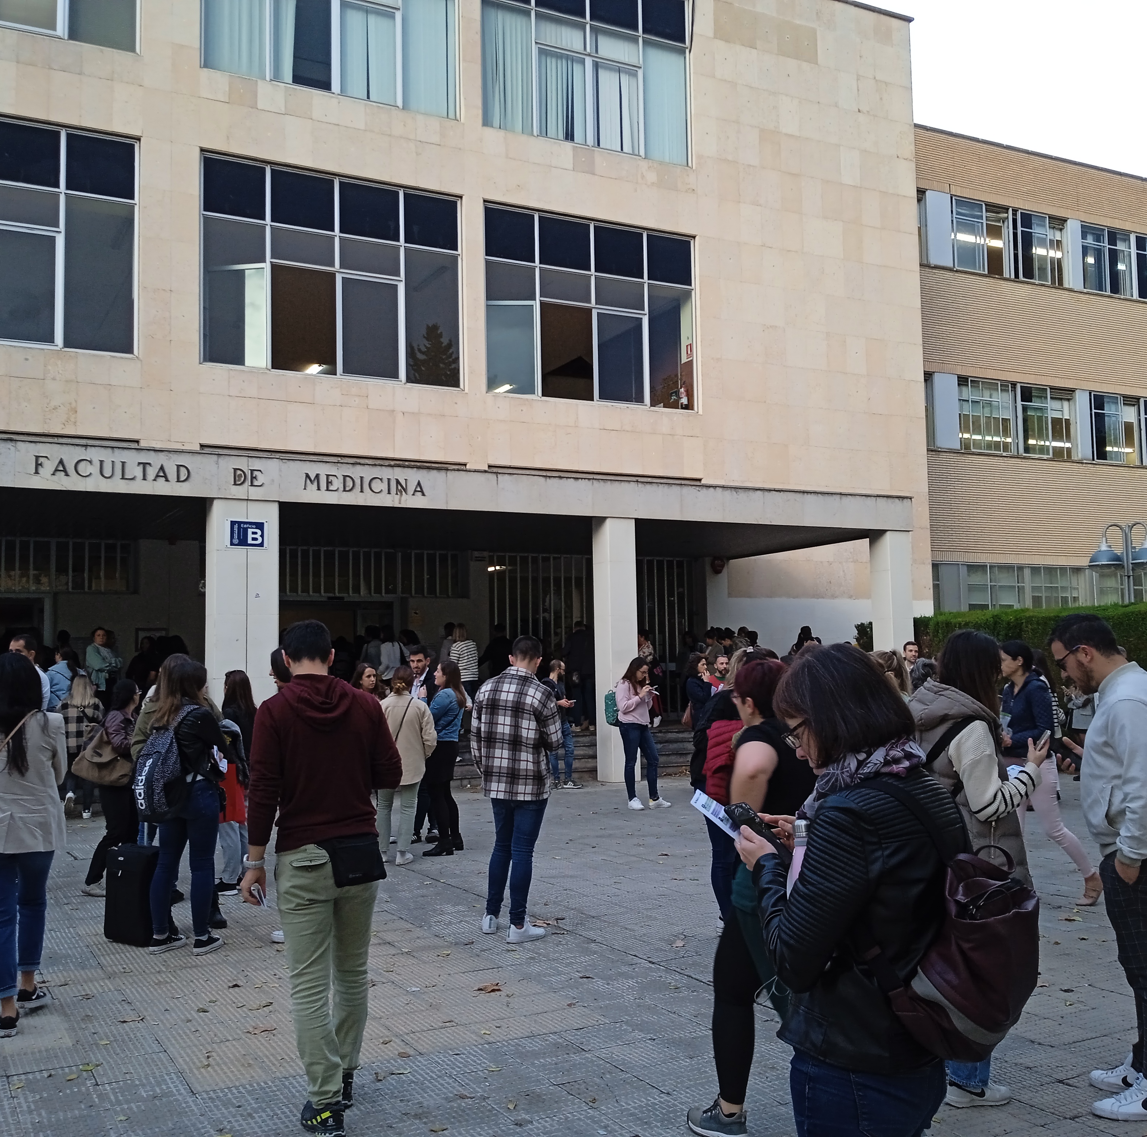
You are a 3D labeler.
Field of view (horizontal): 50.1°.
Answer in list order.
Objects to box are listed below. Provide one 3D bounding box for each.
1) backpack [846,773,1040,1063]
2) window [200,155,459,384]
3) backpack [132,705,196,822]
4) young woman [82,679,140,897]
[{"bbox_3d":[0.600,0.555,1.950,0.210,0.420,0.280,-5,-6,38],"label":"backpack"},{"bbox_3d":[-4.103,-5.049,21.267,4.553,3.518,0.200,1,-5,-26],"label":"window"},{"bbox_3d":[-2.326,1.133,6.960,0.330,0.540,0.220,-5,-14,40],"label":"backpack"},{"bbox_3d":[-3.334,1.567,8.895,0.520,1.520,0.450,1,-5,-25],"label":"young woman"}]

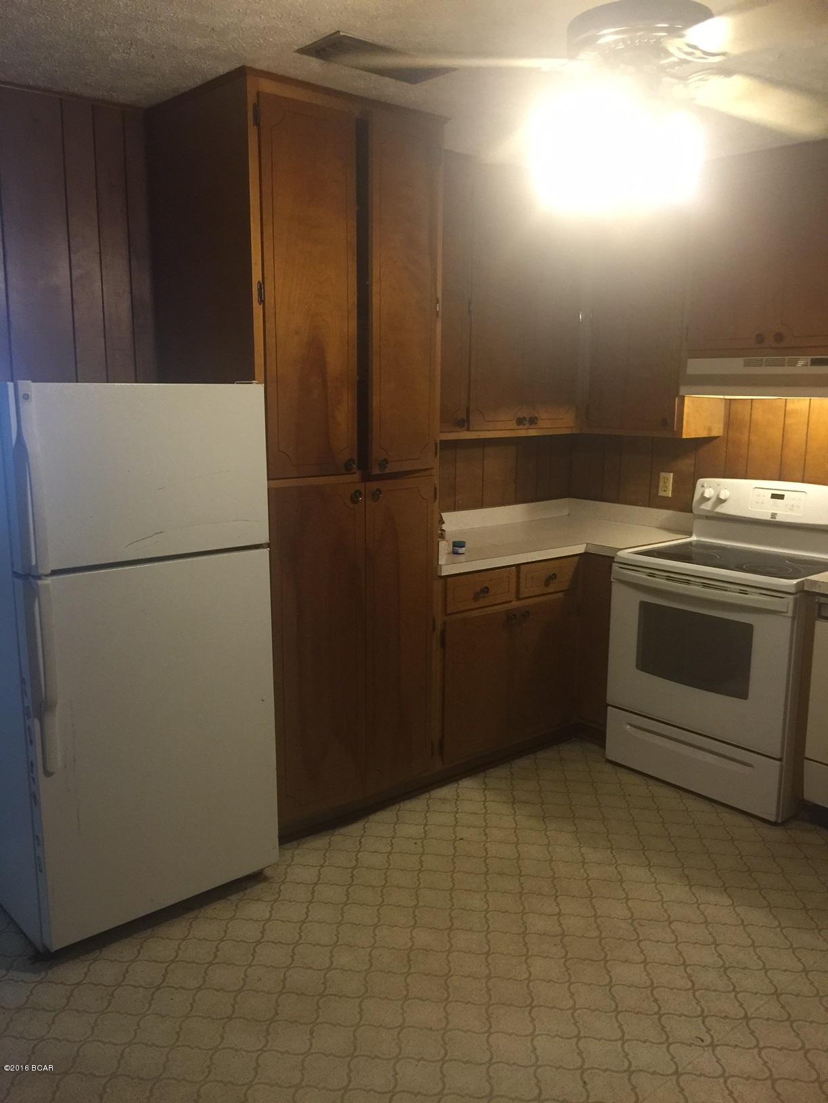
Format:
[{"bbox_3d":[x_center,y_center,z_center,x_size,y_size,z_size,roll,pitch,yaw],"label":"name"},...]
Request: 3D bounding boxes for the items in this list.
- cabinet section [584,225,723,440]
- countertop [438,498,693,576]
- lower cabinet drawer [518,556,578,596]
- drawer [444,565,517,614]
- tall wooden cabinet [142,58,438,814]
[{"bbox_3d":[1.058,-1.028,3.991,0.331,1.042,0.486,-8,13,-41],"label":"cabinet section"},{"bbox_3d":[0.506,-0.075,3.981,1.480,0.130,0.830,-8,13,-40],"label":"countertop"},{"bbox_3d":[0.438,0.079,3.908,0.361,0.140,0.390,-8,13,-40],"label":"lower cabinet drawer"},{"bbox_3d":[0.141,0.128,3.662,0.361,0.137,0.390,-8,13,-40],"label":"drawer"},{"bbox_3d":[-0.388,-0.247,3.292,0.755,2.440,0.635,-8,13,-40],"label":"tall wooden cabinet"}]

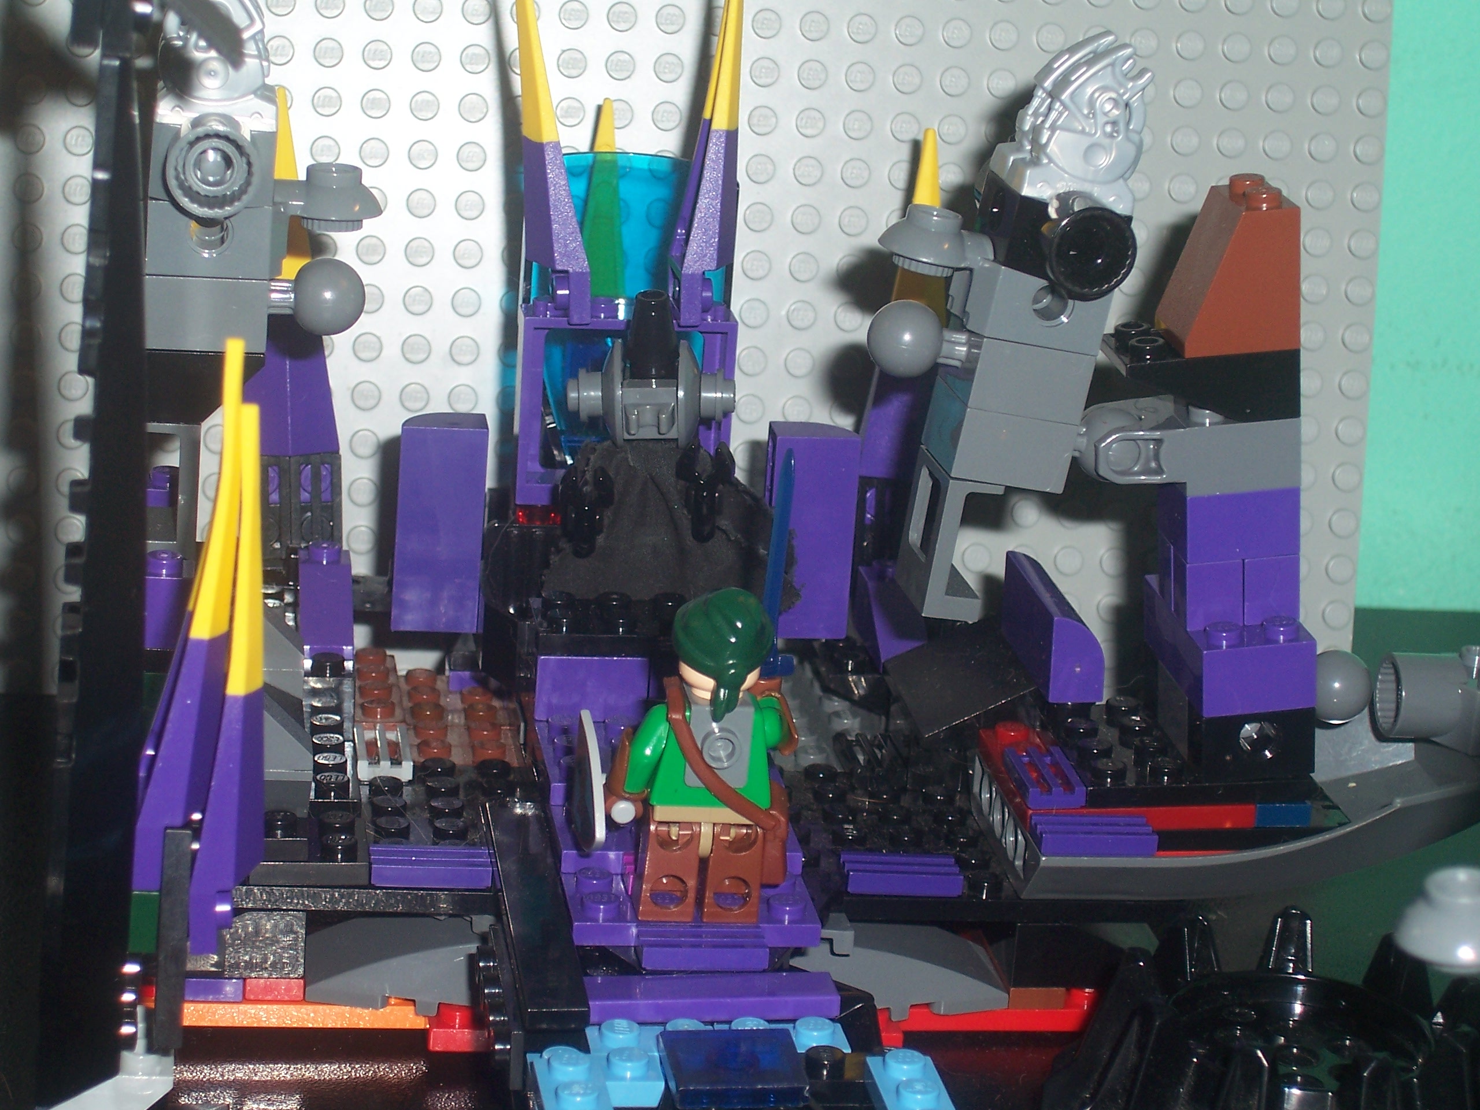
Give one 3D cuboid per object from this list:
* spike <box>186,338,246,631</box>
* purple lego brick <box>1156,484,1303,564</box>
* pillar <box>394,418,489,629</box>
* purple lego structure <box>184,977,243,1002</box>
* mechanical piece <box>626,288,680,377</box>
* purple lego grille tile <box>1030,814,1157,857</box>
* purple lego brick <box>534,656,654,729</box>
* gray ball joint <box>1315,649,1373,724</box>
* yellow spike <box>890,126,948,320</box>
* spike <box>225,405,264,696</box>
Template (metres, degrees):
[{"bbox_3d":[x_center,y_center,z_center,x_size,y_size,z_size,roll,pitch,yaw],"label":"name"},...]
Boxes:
[{"bbox_3d":[-0.060,-0.008,0.409,0.006,0.035,0.006,4,16,-10],"label":"spike"},{"bbox_3d":[0.067,-0.006,0.480,0.016,0.010,0.016,-5,19,-7],"label":"purple lego brick"},{"bbox_3d":[-0.045,-0.005,0.528,0.013,0.032,0.008,2,17,-9],"label":"pillar"},{"bbox_3d":[-0.070,0.057,0.469,0.008,0.003,0.008,1,17,-10],"label":"purple lego structure"},{"bbox_3d":[-0.013,-0.032,0.507,0.008,0.012,0.008,0,18,-9],"label":"mechanical piece"},{"bbox_3d":[0.048,0.038,0.471,0.016,0.003,0.008,2,17,-9],"label":"purple lego grille tile"},{"bbox_3d":[-0.022,0.018,0.506,0.016,0.010,0.009,2,17,-9],"label":"purple lego brick"},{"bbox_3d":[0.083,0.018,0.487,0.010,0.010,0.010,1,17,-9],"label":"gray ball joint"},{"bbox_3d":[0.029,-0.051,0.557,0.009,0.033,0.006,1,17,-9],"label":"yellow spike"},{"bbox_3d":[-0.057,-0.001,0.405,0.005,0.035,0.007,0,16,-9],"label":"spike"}]

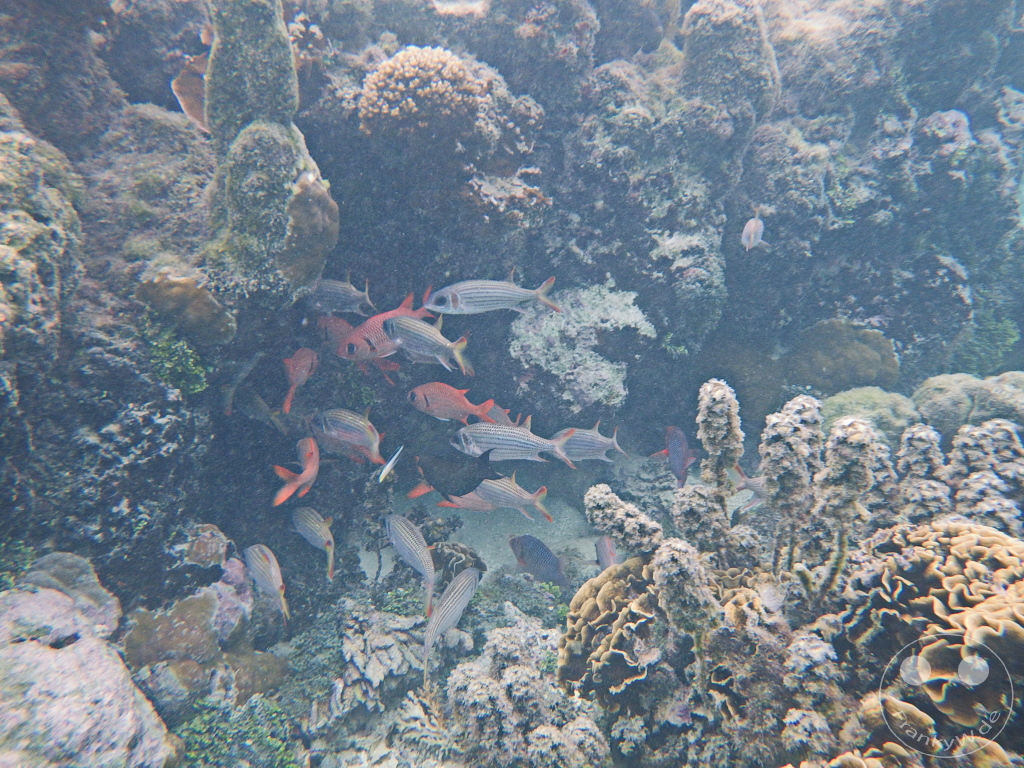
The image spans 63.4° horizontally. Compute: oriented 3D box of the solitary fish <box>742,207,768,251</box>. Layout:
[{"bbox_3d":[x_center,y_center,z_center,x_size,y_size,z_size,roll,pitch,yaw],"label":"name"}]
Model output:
[{"bbox_3d":[0.512,-0.329,1.750,0.055,0.086,0.215,15,18,11],"label":"solitary fish"}]

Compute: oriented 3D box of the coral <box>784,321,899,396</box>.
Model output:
[{"bbox_3d":[0.912,-0.065,2.300,0.300,0.200,0.240,3,13,14],"label":"coral"}]

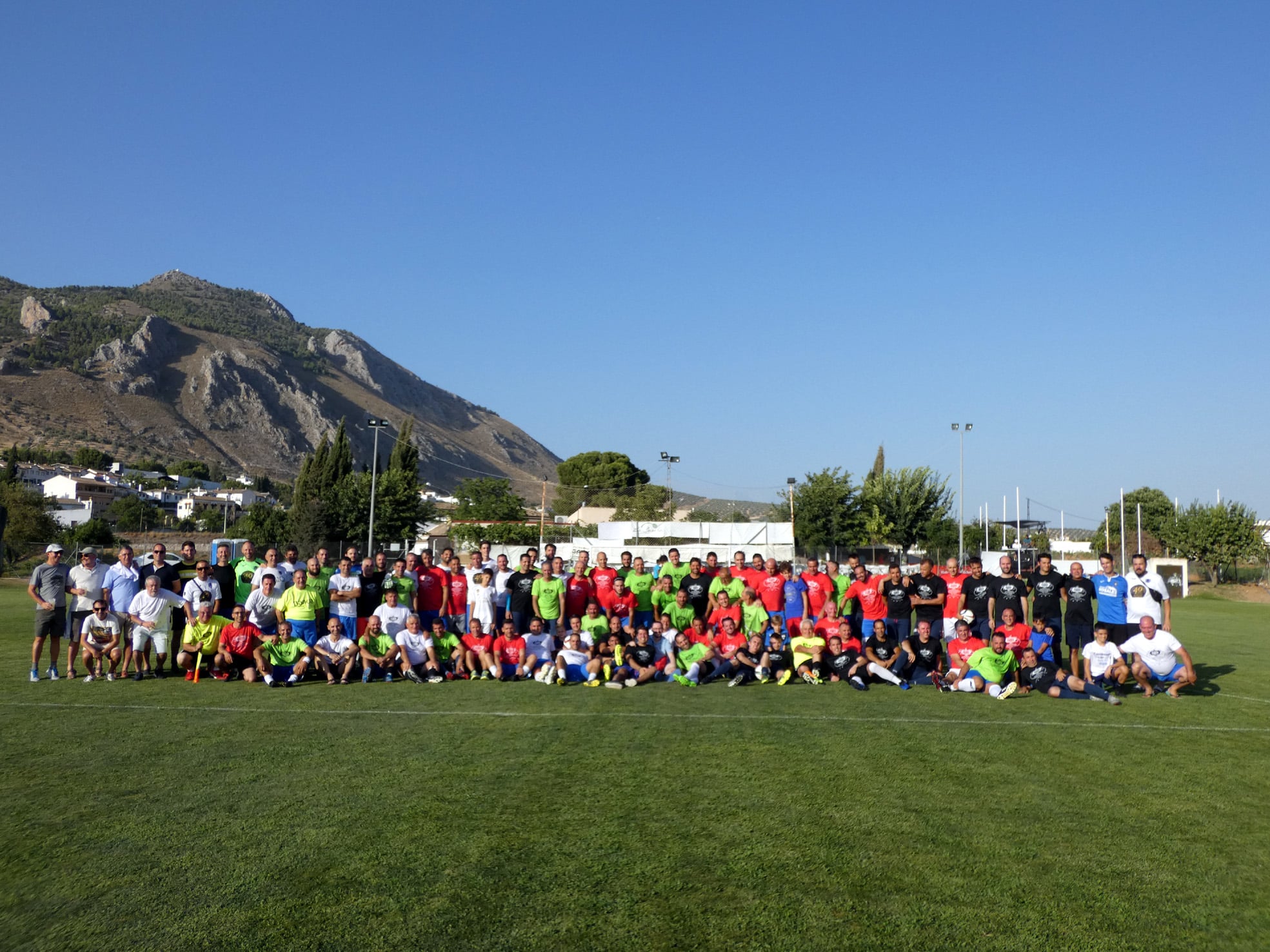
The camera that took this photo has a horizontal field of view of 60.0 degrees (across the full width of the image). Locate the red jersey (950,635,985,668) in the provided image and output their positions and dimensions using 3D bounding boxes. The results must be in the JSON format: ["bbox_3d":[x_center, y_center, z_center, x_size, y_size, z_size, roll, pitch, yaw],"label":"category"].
[{"bbox_3d":[4.501,2.403,14.900,0.520,0.500,0.340,0,-5,7],"label":"red jersey"}]

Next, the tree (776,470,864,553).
[{"bbox_3d":[12.043,3.471,72.000,6.000,8.100,6.000,1,-4,0],"label":"tree"}]

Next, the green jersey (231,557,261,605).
[{"bbox_3d":[-5.556,1.516,15.800,0.520,0.690,0.300,2,-5,-17],"label":"green jersey"}]

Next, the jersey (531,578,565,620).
[{"bbox_3d":[-1.247,1.765,15.800,0.480,0.610,0.290,1,-4,-3],"label":"jersey"}]

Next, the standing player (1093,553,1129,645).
[{"bbox_3d":[6.281,1.909,14.649,0.660,1.769,0.360,-1,-5,22],"label":"standing player"}]

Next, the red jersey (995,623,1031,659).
[{"bbox_3d":[5.256,2.309,15.300,0.490,0.520,0.320,-1,-5,18],"label":"red jersey"}]

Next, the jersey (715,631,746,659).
[{"bbox_3d":[1.306,2.358,15.010,0.470,0.480,0.310,0,-5,4],"label":"jersey"}]

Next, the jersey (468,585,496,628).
[{"bbox_3d":[-2.229,1.881,16.000,0.420,0.620,0.250,1,-4,-3],"label":"jersey"}]

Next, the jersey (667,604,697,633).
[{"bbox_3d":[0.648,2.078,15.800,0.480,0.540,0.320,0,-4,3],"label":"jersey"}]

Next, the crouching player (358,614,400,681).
[{"bbox_3d":[-3.508,2.347,15.050,0.580,0.860,0.720,2,-4,-10],"label":"crouching player"}]

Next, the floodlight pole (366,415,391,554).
[{"bbox_3d":[-14.969,1.400,63.000,1.200,9.500,0.500,3,-5,-22],"label":"floodlight pole"}]

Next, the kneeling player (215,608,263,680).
[{"bbox_3d":[-5.174,2.199,14.400,0.620,0.960,0.720,2,-5,-14],"label":"kneeling player"}]

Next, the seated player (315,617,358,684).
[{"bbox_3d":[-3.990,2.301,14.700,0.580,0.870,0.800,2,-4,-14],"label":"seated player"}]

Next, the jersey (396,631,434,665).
[{"bbox_3d":[-2.974,2.334,14.858,0.530,0.500,0.350,2,-5,-11],"label":"jersey"}]

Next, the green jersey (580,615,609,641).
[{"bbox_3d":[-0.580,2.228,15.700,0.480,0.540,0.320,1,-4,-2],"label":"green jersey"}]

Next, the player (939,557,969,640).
[{"bbox_3d":[4.549,2.008,15.693,0.520,1.707,0.330,0,-5,10],"label":"player"}]

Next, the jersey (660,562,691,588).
[{"bbox_3d":[0.611,1.634,16.523,0.500,0.660,0.300,1,-5,-10],"label":"jersey"}]

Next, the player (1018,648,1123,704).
[{"bbox_3d":[5.540,2.559,14.100,1.480,0.580,0.550,-3,-6,42],"label":"player"}]

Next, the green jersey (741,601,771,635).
[{"bbox_3d":[1.757,2.089,16.100,0.460,0.530,0.340,-1,-5,24],"label":"green jersey"}]

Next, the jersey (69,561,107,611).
[{"bbox_3d":[-7.148,1.460,14.400,0.510,0.660,0.300,3,-5,-22],"label":"jersey"}]

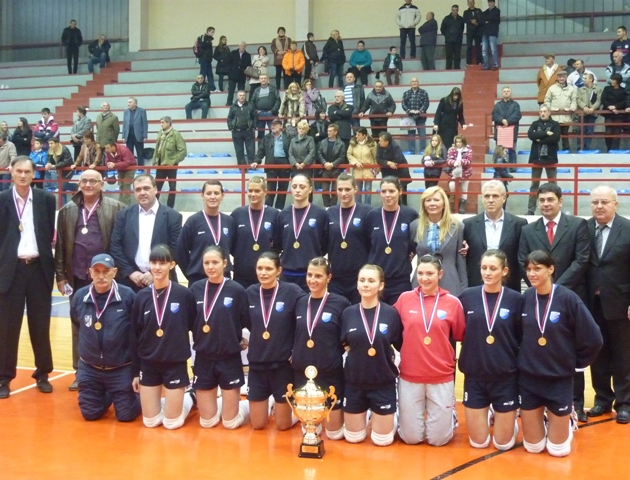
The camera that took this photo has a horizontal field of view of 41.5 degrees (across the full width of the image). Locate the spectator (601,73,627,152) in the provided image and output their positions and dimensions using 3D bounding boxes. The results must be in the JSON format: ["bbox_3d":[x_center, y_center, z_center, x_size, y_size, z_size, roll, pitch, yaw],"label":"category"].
[{"bbox_3d":[6.200,-2.618,17.273,0.540,1.660,0.360,2,4,28],"label":"spectator"}]

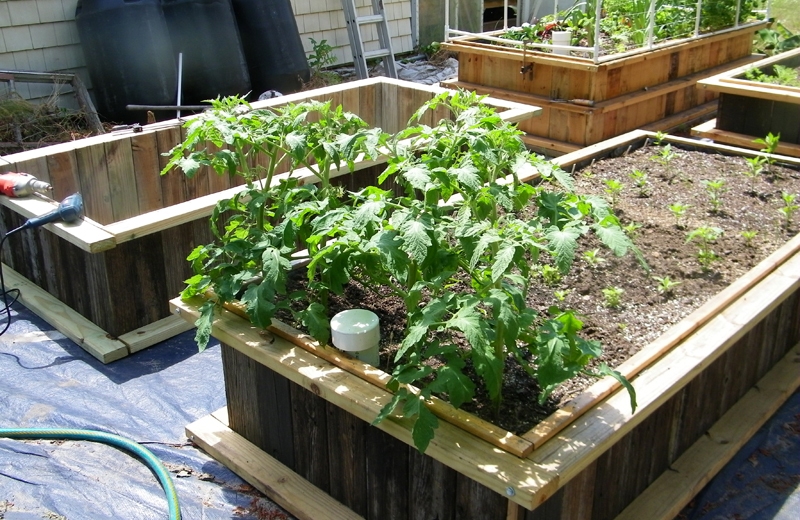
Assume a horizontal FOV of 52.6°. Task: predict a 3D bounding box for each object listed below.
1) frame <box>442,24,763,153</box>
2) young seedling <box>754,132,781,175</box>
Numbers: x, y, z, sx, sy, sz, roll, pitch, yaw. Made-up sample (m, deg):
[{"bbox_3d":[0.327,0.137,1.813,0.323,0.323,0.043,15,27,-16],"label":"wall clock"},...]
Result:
[{"bbox_3d":[1.627,-1.409,6.090,1.218,0.602,2.618,20,31,40],"label":"frame"},{"bbox_3d":[1.560,-0.445,3.419,0.111,0.165,0.105,10,25,23],"label":"young seedling"}]

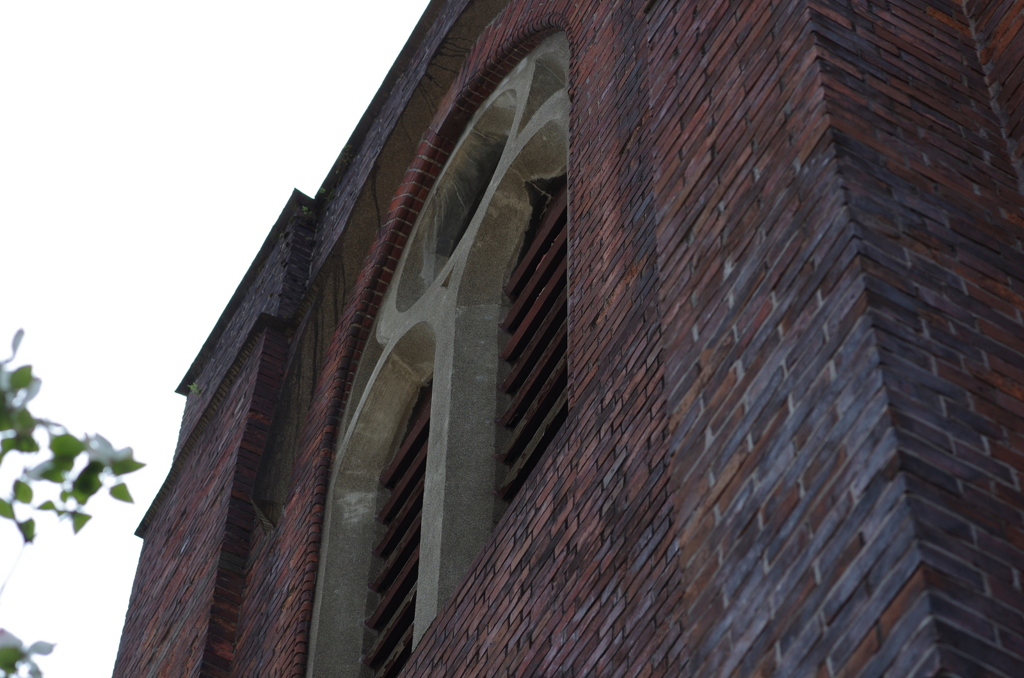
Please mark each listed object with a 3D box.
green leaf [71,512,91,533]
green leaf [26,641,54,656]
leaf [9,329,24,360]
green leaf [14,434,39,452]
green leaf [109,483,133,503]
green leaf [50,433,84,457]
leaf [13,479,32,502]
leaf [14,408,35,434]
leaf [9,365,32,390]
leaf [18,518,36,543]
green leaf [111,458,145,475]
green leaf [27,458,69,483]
[{"bbox_3d":[-0.550,0.234,3.800,0.025,0.014,0.031,-19,-63,11],"label":"green leaf"},{"bbox_3d":[-0.601,0.395,3.800,0.038,0.014,0.022,-7,-61,4],"label":"green leaf"},{"bbox_3d":[-0.631,0.006,3.800,0.015,0.020,0.043,16,-62,-8],"label":"leaf"},{"bbox_3d":[-0.619,0.133,3.800,0.033,0.014,0.026,14,-62,-7],"label":"green leaf"},{"bbox_3d":[-0.499,0.196,3.800,0.039,0.014,0.026,37,-67,-18],"label":"green leaf"},{"bbox_3d":[-0.568,0.135,3.800,0.047,0.014,0.035,3,-61,-1],"label":"green leaf"},{"bbox_3d":[-0.624,0.193,3.800,0.023,0.014,0.037,-19,-63,11],"label":"leaf"},{"bbox_3d":[-0.621,0.105,3.800,0.025,0.014,0.039,-19,-63,11],"label":"leaf"},{"bbox_3d":[-0.627,0.049,3.800,0.030,0.014,0.042,30,-65,-15],"label":"leaf"},{"bbox_3d":[-0.617,0.244,3.800,0.022,0.014,0.036,-8,-61,5],"label":"leaf"},{"bbox_3d":[-0.490,0.163,3.800,0.045,0.014,0.025,0,-61,1],"label":"green leaf"},{"bbox_3d":[-0.592,0.168,3.800,0.055,0.014,0.032,-14,-62,8],"label":"green leaf"}]

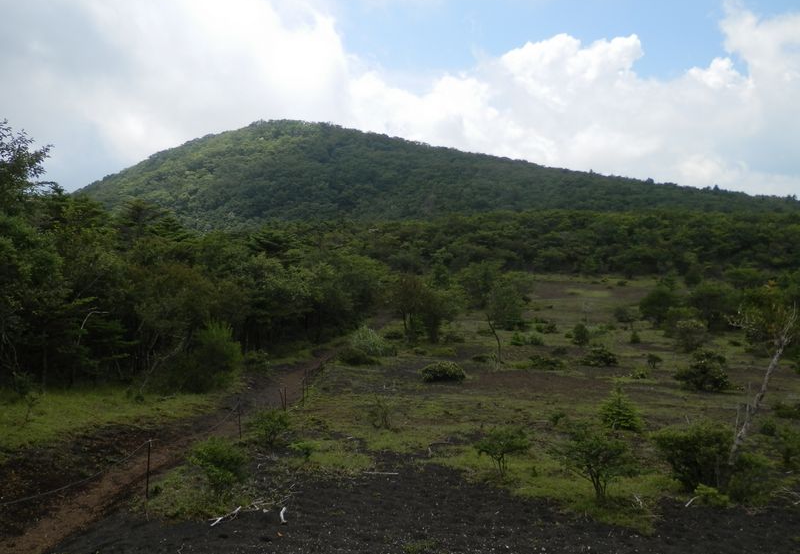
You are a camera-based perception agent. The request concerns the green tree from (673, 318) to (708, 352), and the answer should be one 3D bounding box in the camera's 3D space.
[{"bbox_3d":[19.153,3.844,41.000,2.189,2.039,2.014,0,3,0],"label":"green tree"}]

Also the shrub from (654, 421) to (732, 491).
[{"bbox_3d":[5.016,3.078,10.700,1.344,1.164,1.237,0,3,0],"label":"shrub"}]

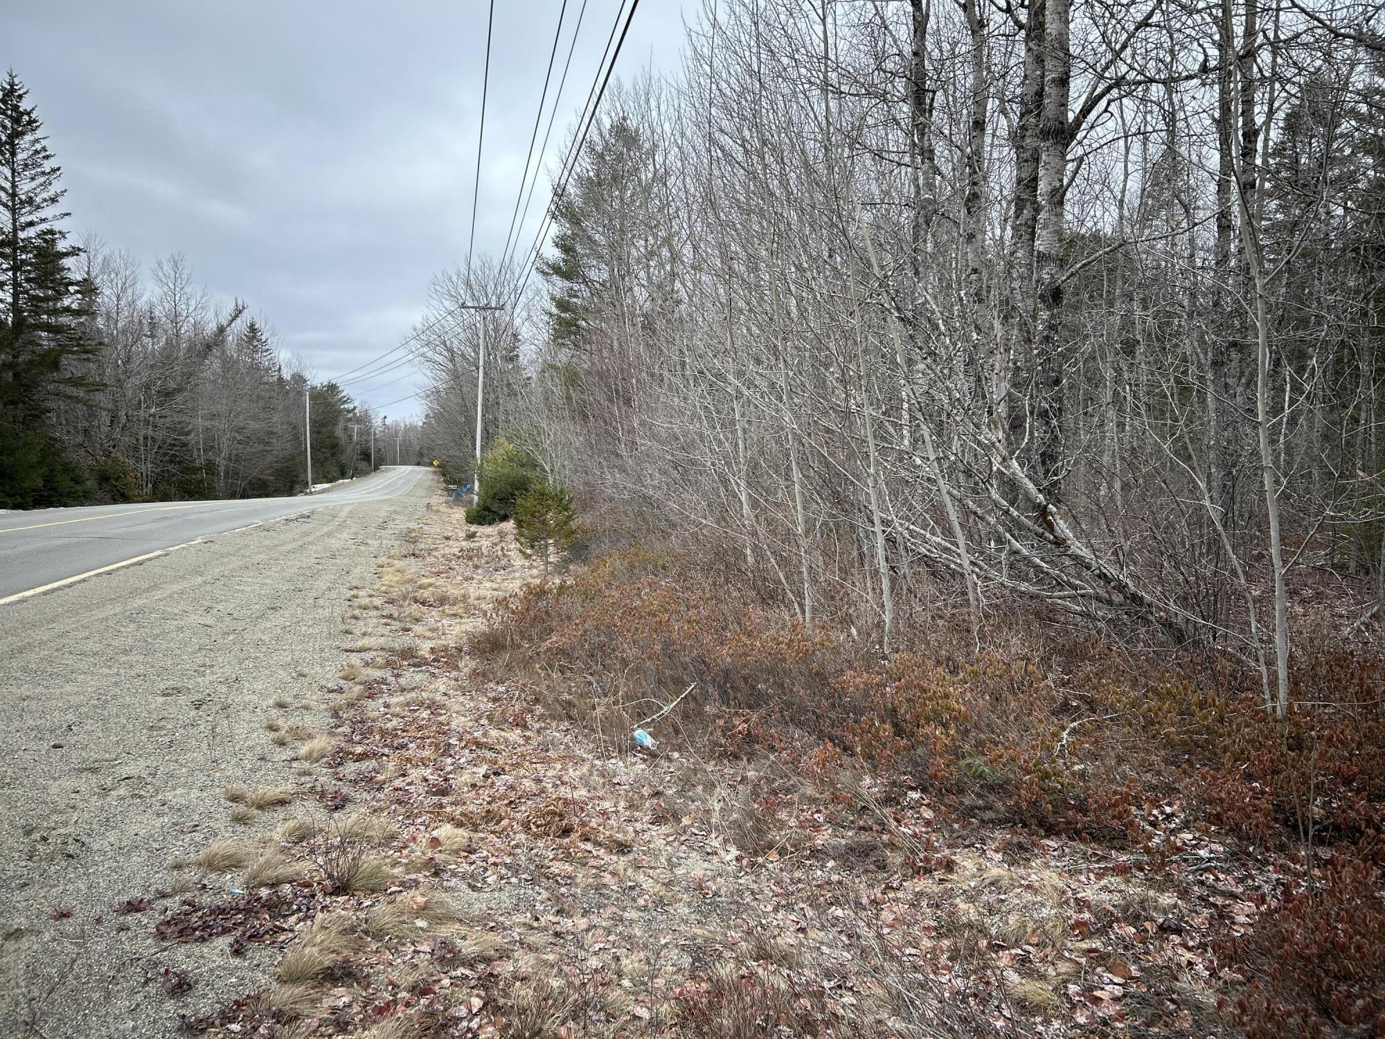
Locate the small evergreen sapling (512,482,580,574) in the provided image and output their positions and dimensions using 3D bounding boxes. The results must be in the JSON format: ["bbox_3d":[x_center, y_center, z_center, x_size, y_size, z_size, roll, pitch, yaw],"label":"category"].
[{"bbox_3d":[-2.320,0.119,16.400,1.060,1.430,1.020,0,2,0],"label":"small evergreen sapling"}]

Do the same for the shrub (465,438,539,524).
[{"bbox_3d":[-5.875,-1.182,32.000,2.220,2.620,2.150,0,2,0],"label":"shrub"}]

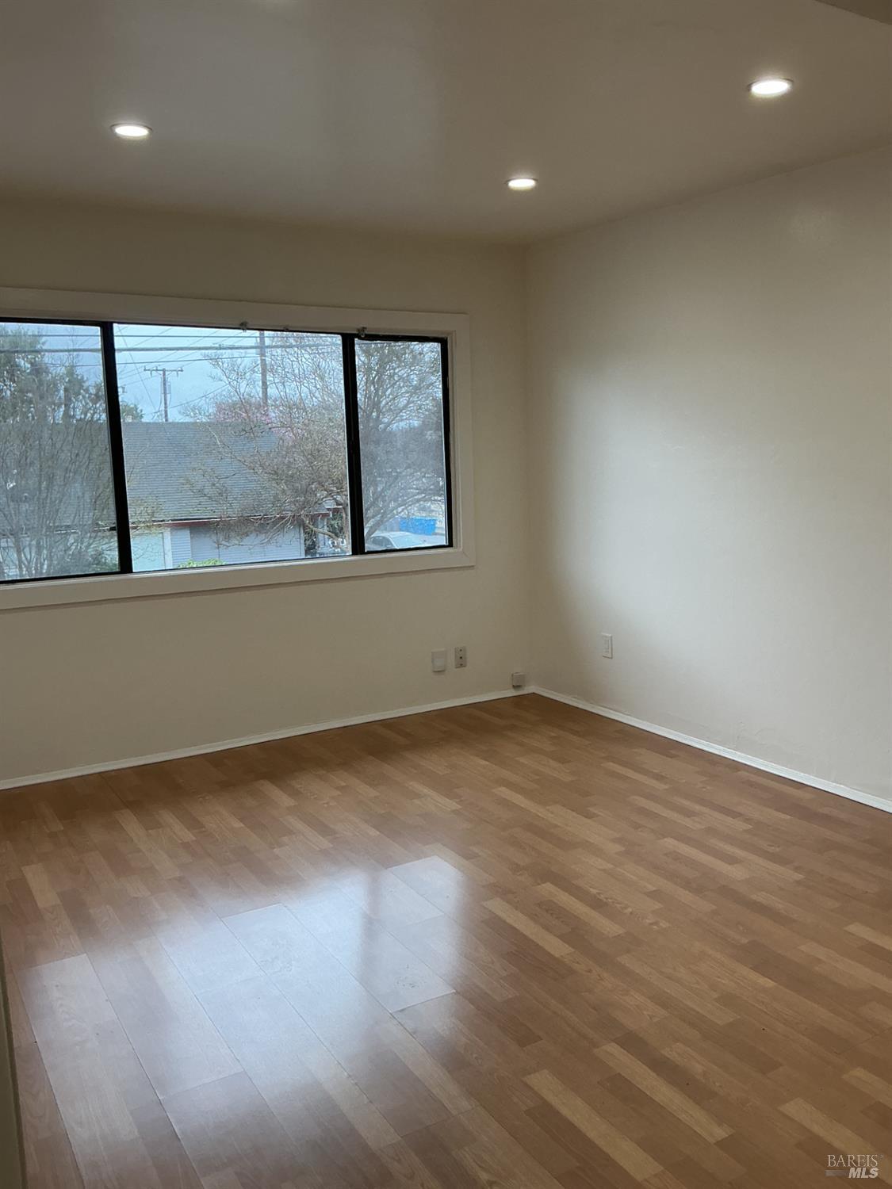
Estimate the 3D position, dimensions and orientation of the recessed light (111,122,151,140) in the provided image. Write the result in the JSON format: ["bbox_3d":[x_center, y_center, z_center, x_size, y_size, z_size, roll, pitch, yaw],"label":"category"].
[{"bbox_3d":[-1.005,-1.480,3.182,0.125,0.021,0.125,-7,10,-31],"label":"recessed light"}]

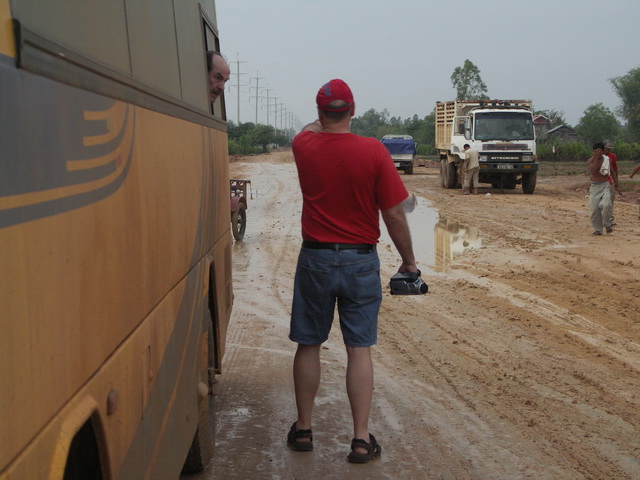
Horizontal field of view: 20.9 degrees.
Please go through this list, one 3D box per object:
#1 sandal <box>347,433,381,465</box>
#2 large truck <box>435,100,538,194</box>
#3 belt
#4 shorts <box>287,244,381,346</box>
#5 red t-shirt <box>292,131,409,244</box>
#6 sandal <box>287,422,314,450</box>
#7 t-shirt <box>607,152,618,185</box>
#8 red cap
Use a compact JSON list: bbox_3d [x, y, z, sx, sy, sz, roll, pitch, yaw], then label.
[{"bbox_3d":[0.217,0.968,8.200,0.115,0.125,0.290,1,3,18],"label":"sandal"},{"bbox_3d":[5.740,-3.210,59.600,2.500,3.050,7.200,0,3,-4],"label":"large truck"},{"bbox_3d":[0.093,0.030,8.340,0.360,0.055,0.280,0,3,0],"label":"belt"},{"bbox_3d":[0.079,0.264,8.350,0.440,0.490,0.320,0,3,2],"label":"shorts"},{"bbox_3d":[0.146,-0.255,8.360,0.550,0.550,0.360,0,3,2],"label":"red t-shirt"},{"bbox_3d":[-0.100,0.954,8.520,0.115,0.125,0.290,0,3,-8],"label":"sandal"},{"bbox_3d":[5.400,-1.330,32.500,0.440,0.600,0.280,1,3,25],"label":"t-shirt"},{"bbox_3d":[0.066,-0.698,8.410,0.180,0.155,0.270,-1,3,-12],"label":"red cap"}]

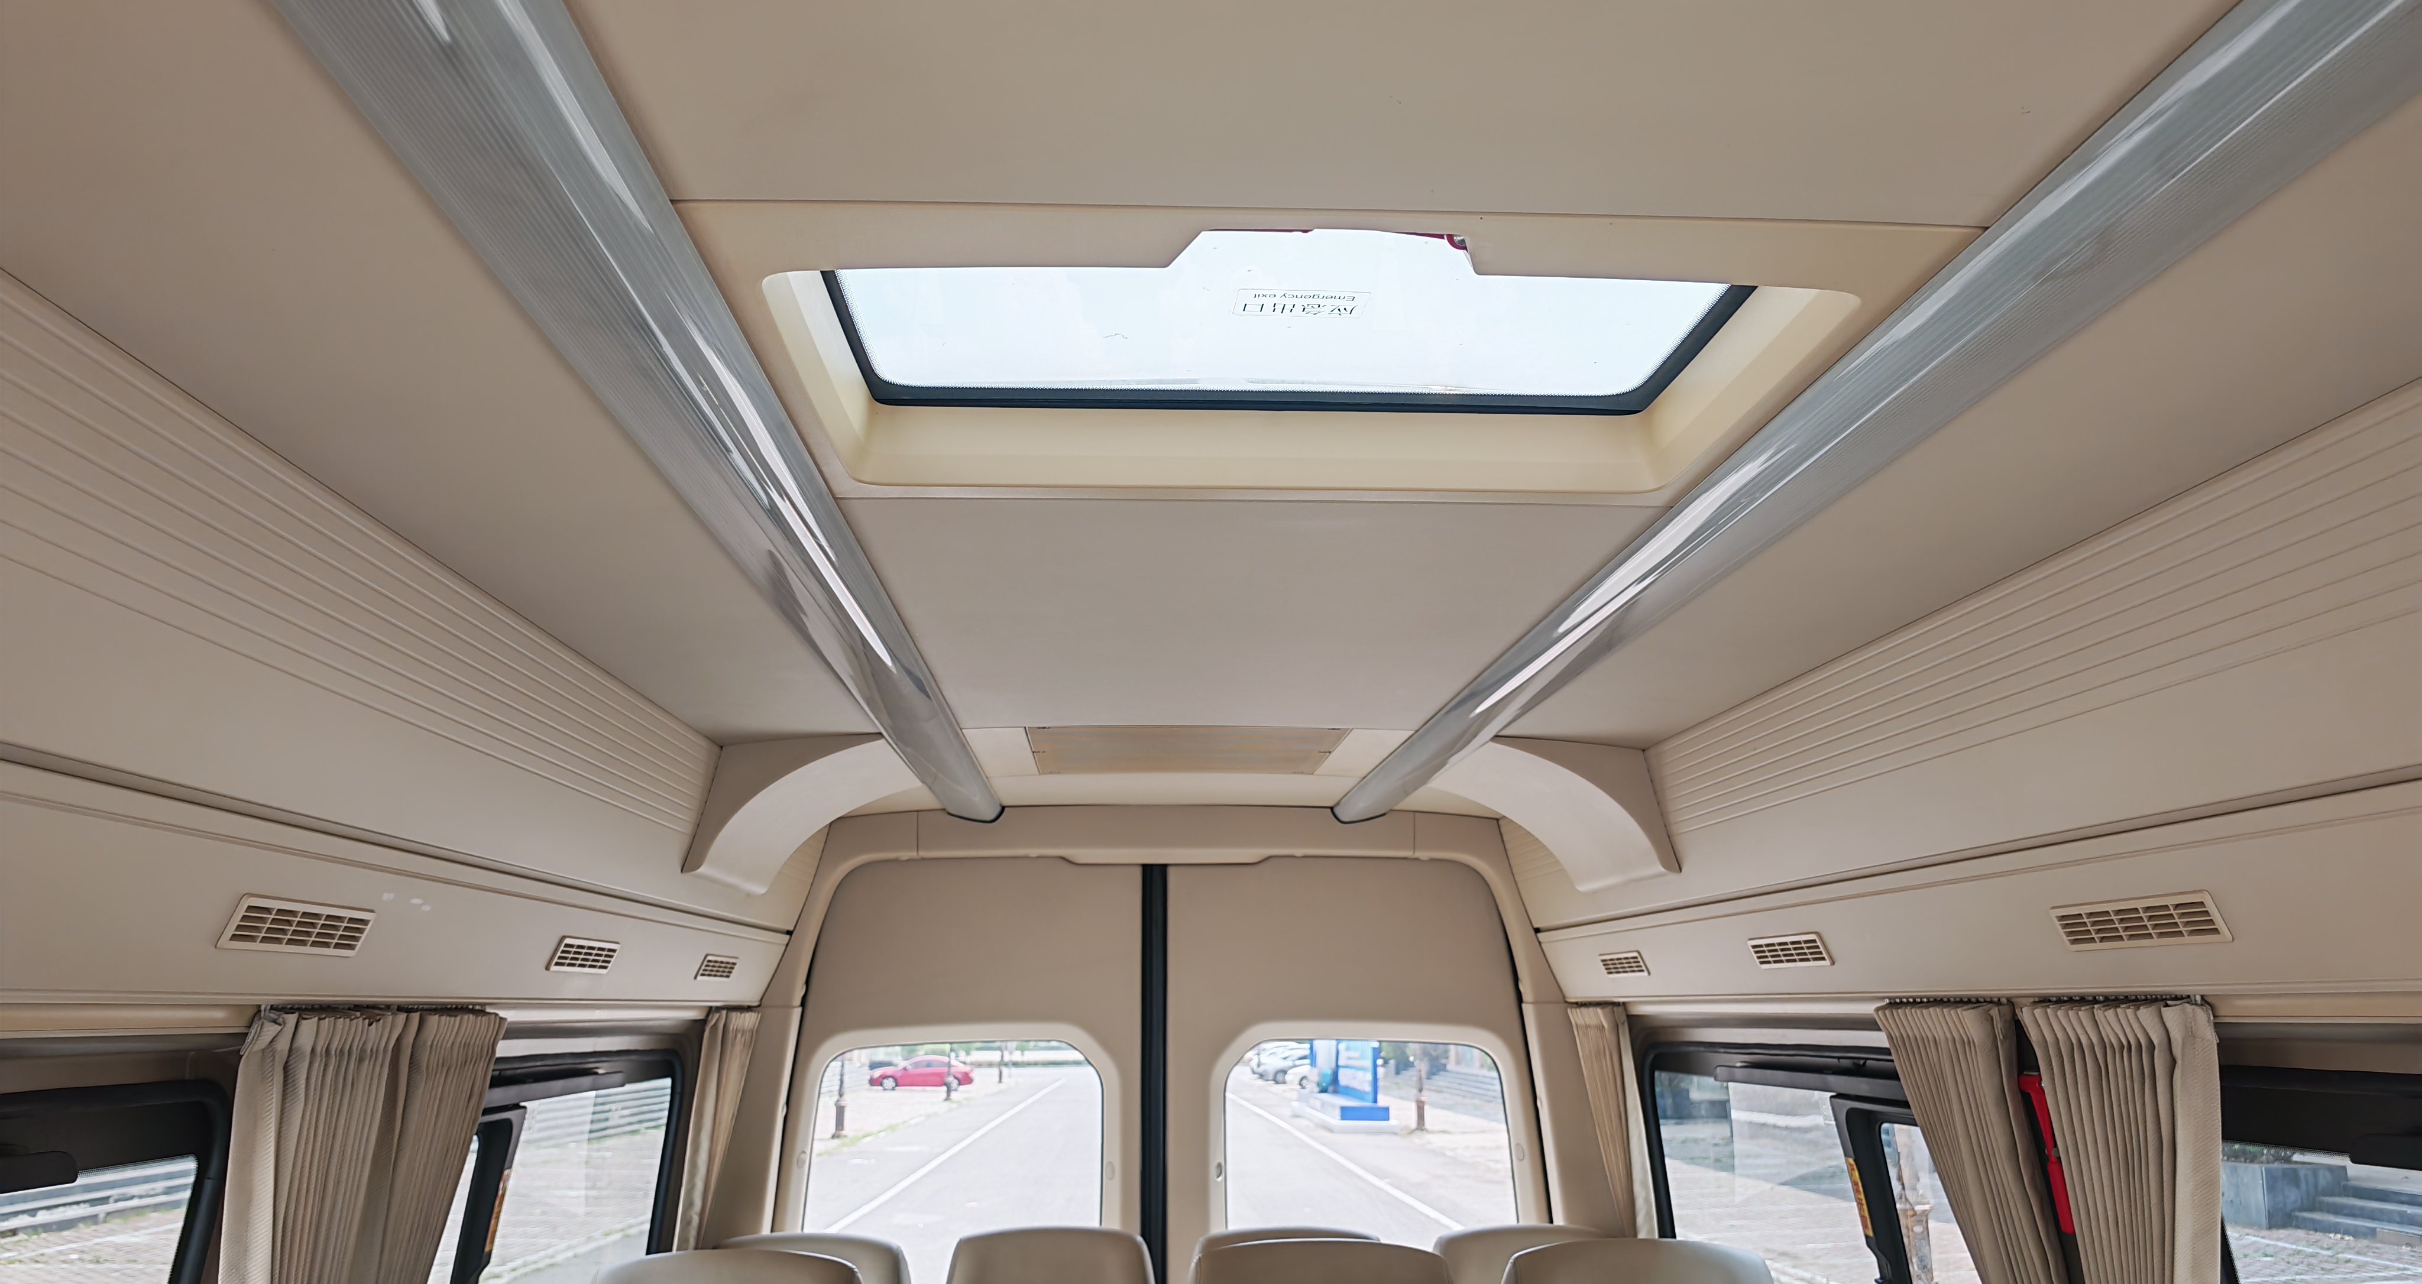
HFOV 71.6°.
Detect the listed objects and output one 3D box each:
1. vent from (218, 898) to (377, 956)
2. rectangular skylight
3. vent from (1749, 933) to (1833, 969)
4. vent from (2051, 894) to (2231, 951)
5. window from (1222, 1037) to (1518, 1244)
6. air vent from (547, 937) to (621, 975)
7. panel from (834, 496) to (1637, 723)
[{"bbox_3d":[-0.764,0.242,1.415,0.020,0.046,0.238,26,-12,2],"label":"vent"},{"bbox_3d":[0.052,-0.228,1.128,0.610,0.050,0.390,0,-12,-3],"label":"rectangular skylight"},{"bbox_3d":[0.773,0.414,2.245,0.020,0.046,0.238,-22,-10,-8],"label":"vent"},{"bbox_3d":[0.818,0.249,1.486,0.020,0.046,0.238,-22,-10,-8],"label":"vent"},{"bbox_3d":[0.316,1.135,3.320,0.580,0.680,0.040,0,-12,-3],"label":"window"},{"bbox_3d":[-0.810,0.409,2.182,0.020,0.046,0.238,26,-12,2],"label":"air vent"},{"bbox_3d":[0.006,0.003,1.906,0.680,0.030,1.150,0,-12,-3],"label":"panel"}]

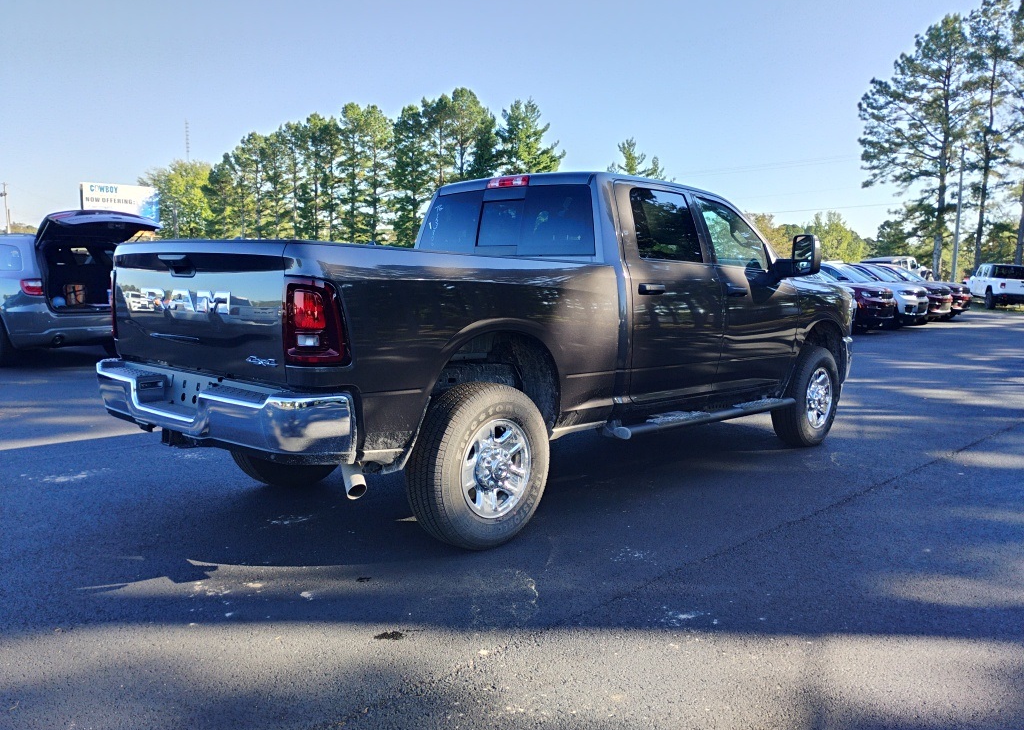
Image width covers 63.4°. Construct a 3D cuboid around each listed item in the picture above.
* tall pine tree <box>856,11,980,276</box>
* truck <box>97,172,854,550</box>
[{"bbox_3d":[23.311,-11.985,47.500,6.800,16.200,6.800,1,6,0],"label":"tall pine tree"},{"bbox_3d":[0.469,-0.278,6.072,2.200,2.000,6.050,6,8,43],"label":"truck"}]

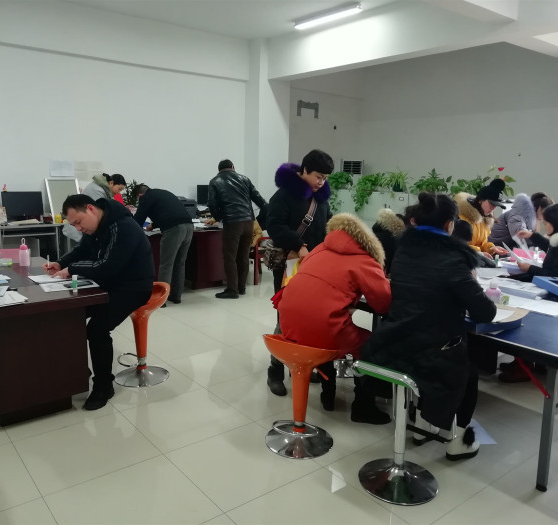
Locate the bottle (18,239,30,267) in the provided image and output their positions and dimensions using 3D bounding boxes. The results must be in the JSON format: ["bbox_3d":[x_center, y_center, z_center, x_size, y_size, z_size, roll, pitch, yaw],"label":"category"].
[{"bbox_3d":[-1.848,-0.079,3.812,0.080,0.205,0.078,-4,12,-26],"label":"bottle"}]

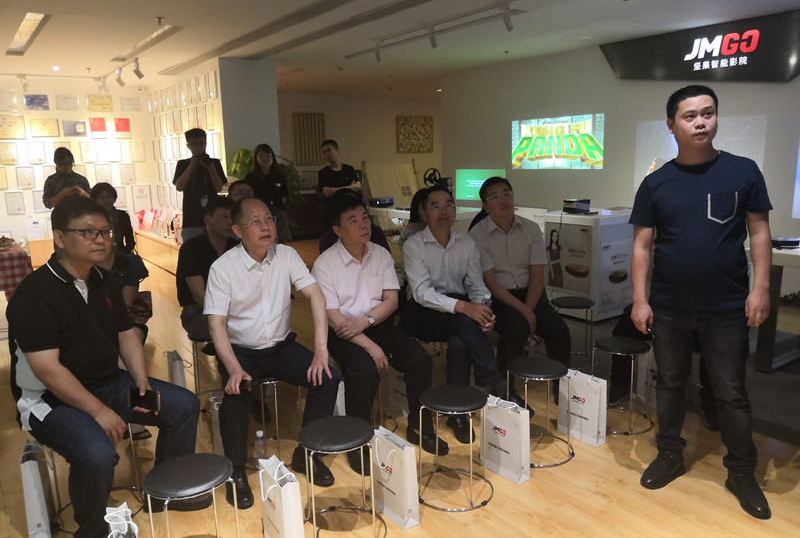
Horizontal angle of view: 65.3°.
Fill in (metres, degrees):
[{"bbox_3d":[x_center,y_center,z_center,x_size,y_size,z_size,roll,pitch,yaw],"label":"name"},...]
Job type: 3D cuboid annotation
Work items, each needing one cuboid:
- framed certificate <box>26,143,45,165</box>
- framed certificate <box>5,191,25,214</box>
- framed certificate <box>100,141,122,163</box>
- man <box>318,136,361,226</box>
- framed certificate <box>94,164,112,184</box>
[{"bbox_3d":[-5.339,-1.699,9.168,0.217,0.309,0.030,-10,14,-36],"label":"framed certificate"},{"bbox_3d":[-5.626,-0.962,9.131,0.220,0.315,0.025,-9,13,-34],"label":"framed certificate"},{"bbox_3d":[-4.490,-1.842,9.803,0.229,0.316,0.030,-10,14,-36],"label":"framed certificate"},{"bbox_3d":[-0.667,-0.611,7.031,0.490,1.670,0.340,-1,11,5],"label":"man"},{"bbox_3d":[-4.463,-1.421,9.403,0.215,0.310,0.025,-9,13,-33],"label":"framed certificate"}]

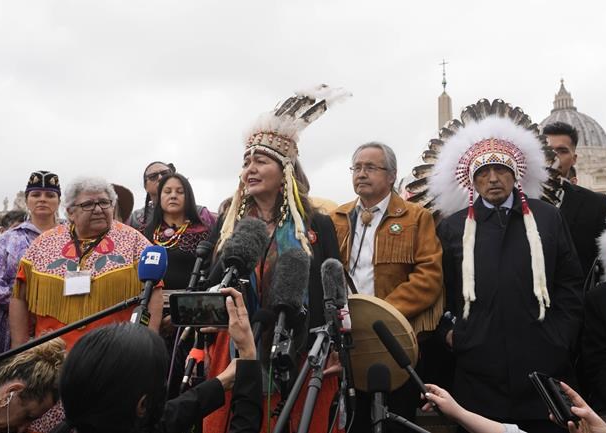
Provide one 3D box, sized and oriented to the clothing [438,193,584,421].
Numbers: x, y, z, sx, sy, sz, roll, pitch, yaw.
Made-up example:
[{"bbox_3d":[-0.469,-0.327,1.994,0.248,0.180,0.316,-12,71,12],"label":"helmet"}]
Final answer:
[{"bbox_3d":[0.783,0.358,2.430,0.540,0.880,0.350,-1,-6,12],"label":"clothing"}]

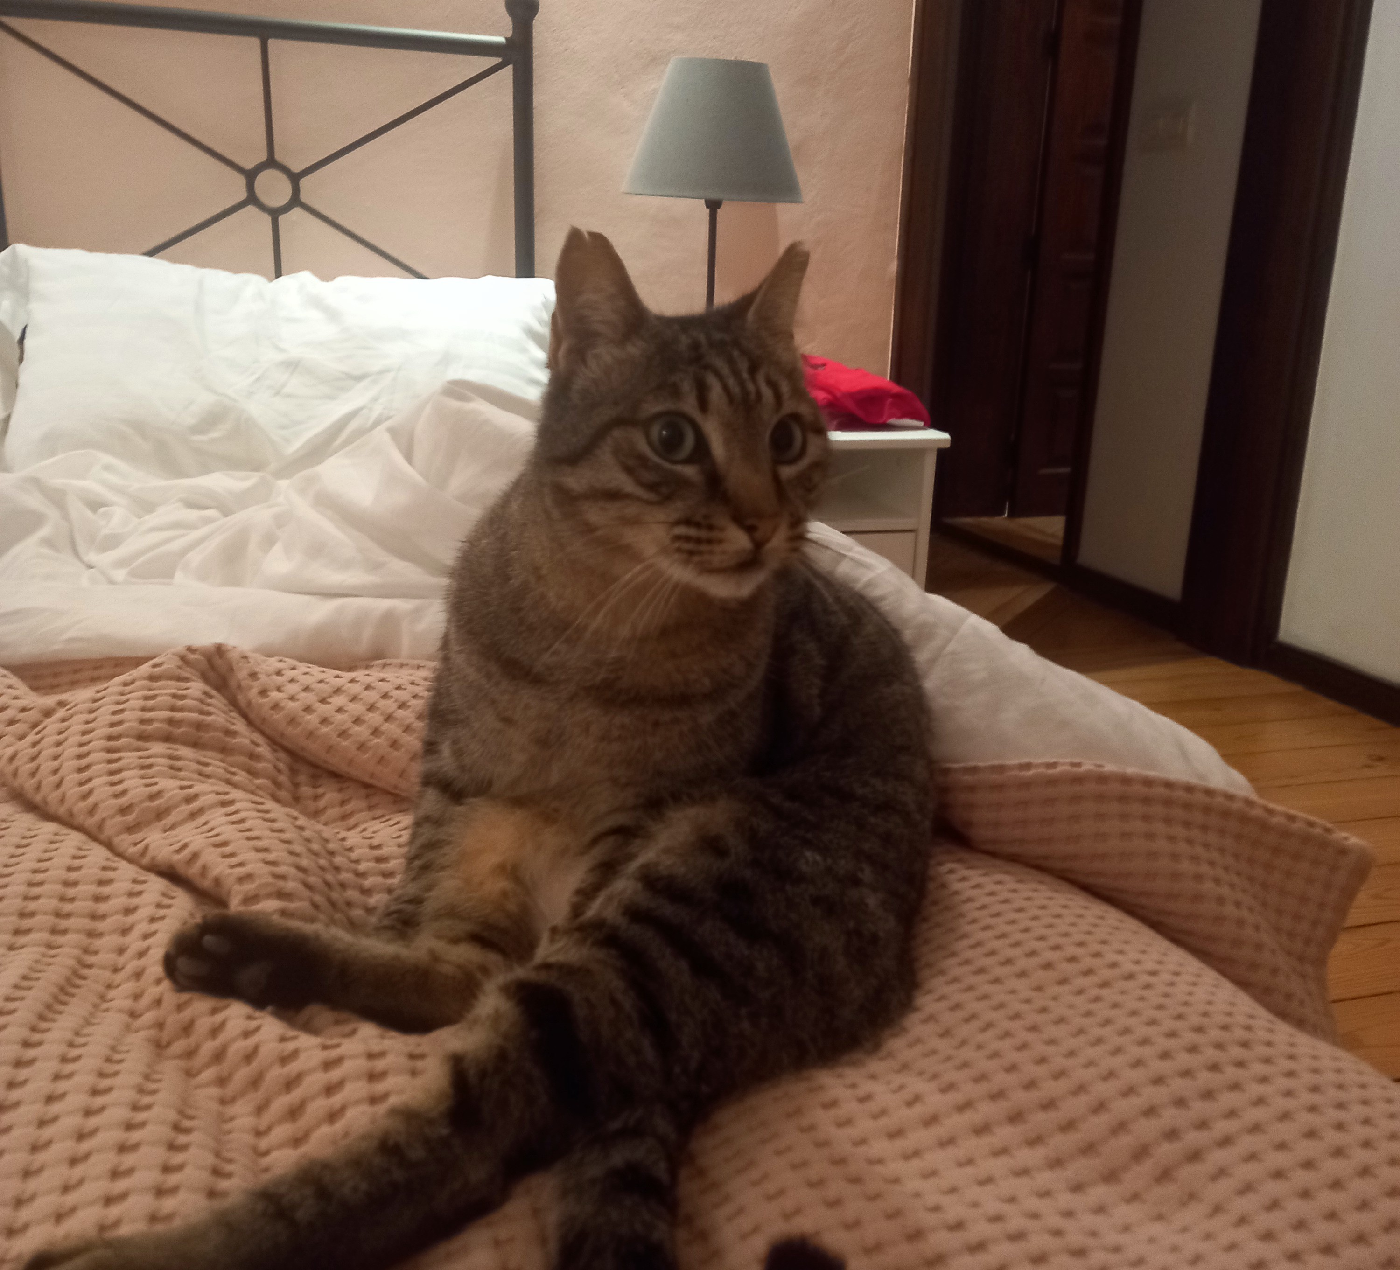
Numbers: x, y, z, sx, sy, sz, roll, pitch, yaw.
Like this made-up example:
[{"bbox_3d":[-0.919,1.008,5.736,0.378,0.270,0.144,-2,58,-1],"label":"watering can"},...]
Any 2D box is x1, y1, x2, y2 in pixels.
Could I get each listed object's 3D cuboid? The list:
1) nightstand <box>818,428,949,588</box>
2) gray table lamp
[{"bbox_3d":[0.084,-0.052,2.127,0.435,0.564,0.395,-4,17,-19],"label":"nightstand"},{"bbox_3d":[0.018,-0.569,1.977,0.260,0.510,0.260,-4,17,-19],"label":"gray table lamp"}]

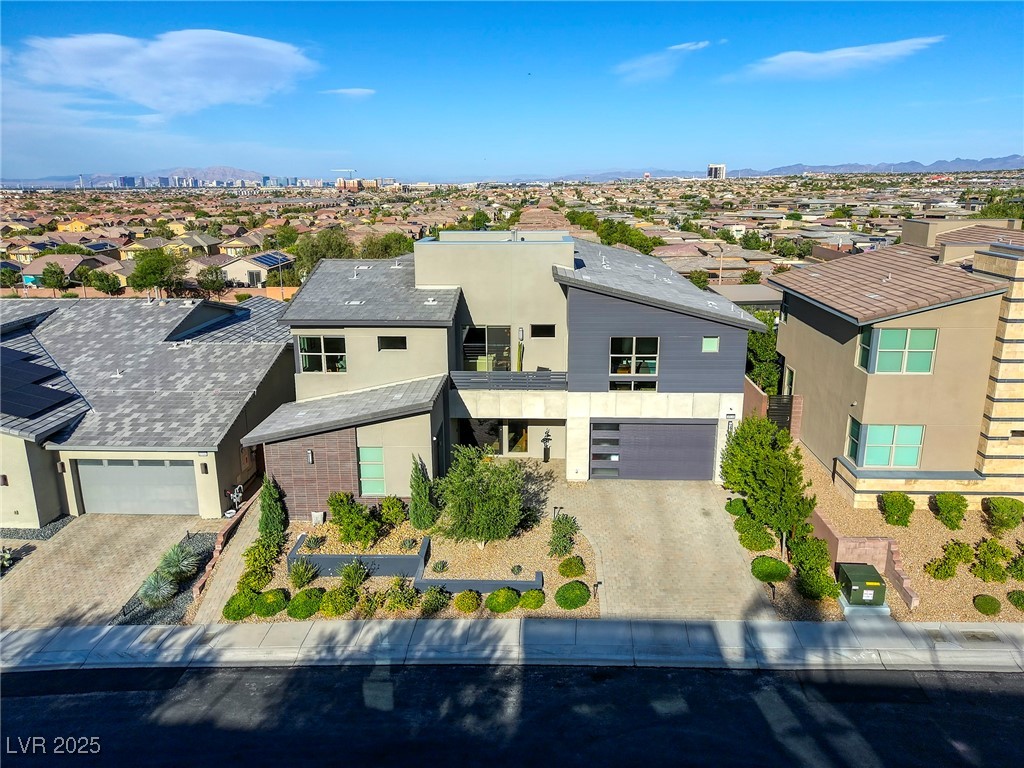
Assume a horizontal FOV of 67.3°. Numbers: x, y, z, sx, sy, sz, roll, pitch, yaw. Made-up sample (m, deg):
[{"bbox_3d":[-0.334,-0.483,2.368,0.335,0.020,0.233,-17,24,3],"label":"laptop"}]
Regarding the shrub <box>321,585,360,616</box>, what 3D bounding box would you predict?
[{"bbox_3d":[-4.982,6.266,22.225,1.075,0.774,1.075,0,15,2],"label":"shrub"}]

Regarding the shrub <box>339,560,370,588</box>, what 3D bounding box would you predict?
[{"bbox_3d":[-4.686,5.653,22.893,0.933,0.846,0.933,0,15,0],"label":"shrub"}]

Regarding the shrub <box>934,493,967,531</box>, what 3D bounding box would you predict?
[{"bbox_3d":[13.760,3.994,24.060,0.862,1.237,0.862,0,15,0],"label":"shrub"}]

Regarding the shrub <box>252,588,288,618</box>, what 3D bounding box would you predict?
[{"bbox_3d":[-6.741,6.150,21.549,0.923,0.684,0.960,0,15,0],"label":"shrub"}]

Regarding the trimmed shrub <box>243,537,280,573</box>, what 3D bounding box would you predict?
[{"bbox_3d":[-7.949,5.447,24.369,1.057,1.011,1.057,0,15,2],"label":"trimmed shrub"}]

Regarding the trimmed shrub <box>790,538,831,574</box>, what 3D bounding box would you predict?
[{"bbox_3d":[9.139,5.267,23.486,1.200,1.100,1.200,0,15,3],"label":"trimmed shrub"}]

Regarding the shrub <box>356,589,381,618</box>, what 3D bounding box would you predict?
[{"bbox_3d":[-3.993,6.109,21.406,0.656,0.849,0.656,0,15,0],"label":"shrub"}]

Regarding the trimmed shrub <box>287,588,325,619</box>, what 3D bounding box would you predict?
[{"bbox_3d":[-5.743,6.156,21.479,1.009,0.715,1.050,0,15,0],"label":"trimmed shrub"}]

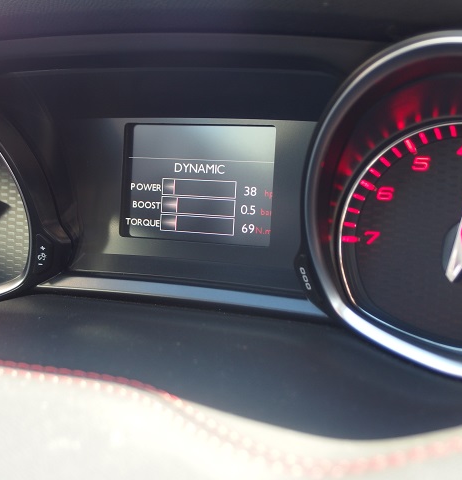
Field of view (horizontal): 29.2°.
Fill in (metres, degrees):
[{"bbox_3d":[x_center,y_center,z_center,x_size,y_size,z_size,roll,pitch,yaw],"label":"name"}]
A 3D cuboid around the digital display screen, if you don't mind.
[{"bbox_3d":[-0.015,-0.026,0.410,0.074,0.054,0.010,3,2,17],"label":"digital display screen"}]

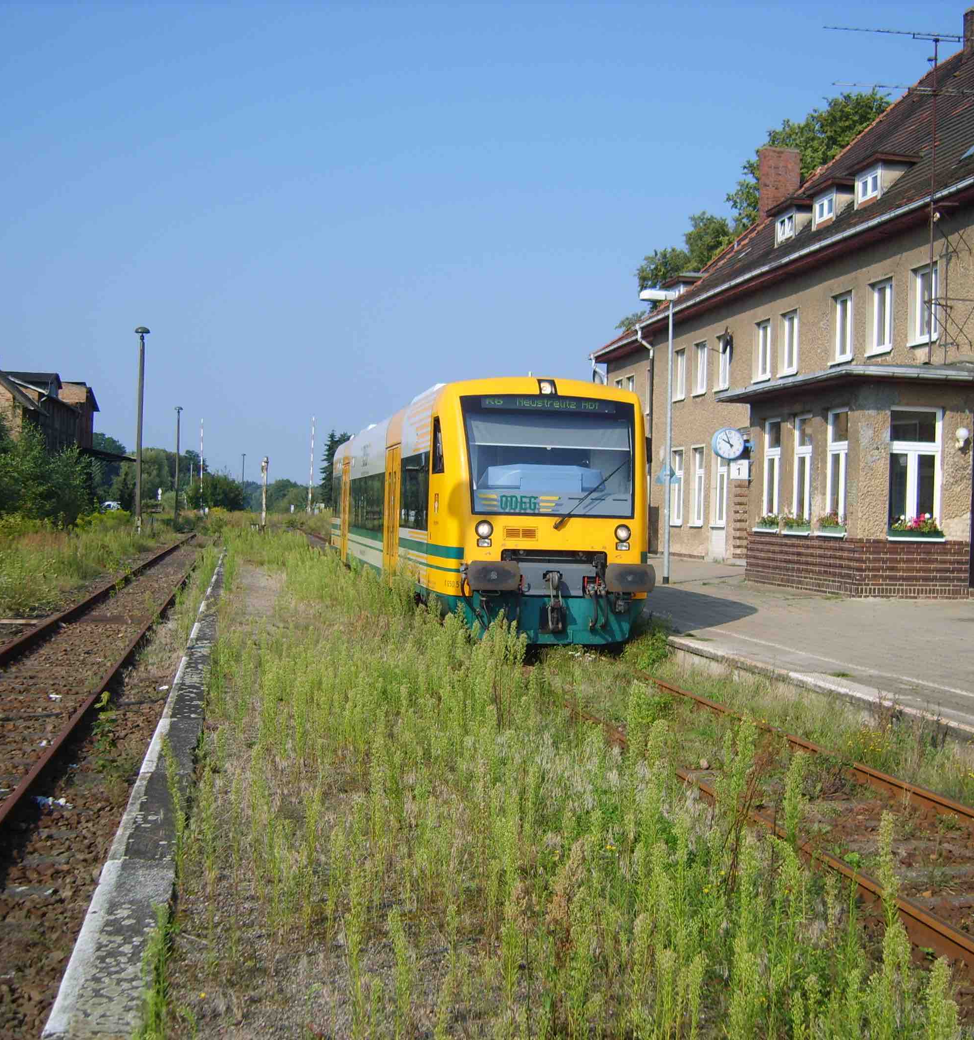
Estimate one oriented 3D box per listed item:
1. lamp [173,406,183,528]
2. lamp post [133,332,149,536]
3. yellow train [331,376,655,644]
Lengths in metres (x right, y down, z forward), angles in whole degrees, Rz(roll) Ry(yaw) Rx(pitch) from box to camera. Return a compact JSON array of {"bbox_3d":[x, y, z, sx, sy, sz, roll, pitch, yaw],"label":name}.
[{"bbox_3d":[-26.569,-4.649,120.476,0.700,10.200,0.700,1,0,0],"label":"lamp"},{"bbox_3d":[-16.543,-4.086,66.976,0.700,10.210,0.700,1,0,0],"label":"lamp post"},{"bbox_3d":[-1.177,-0.189,30.061,2.920,3.720,25.300,1,0,-10],"label":"yellow train"}]

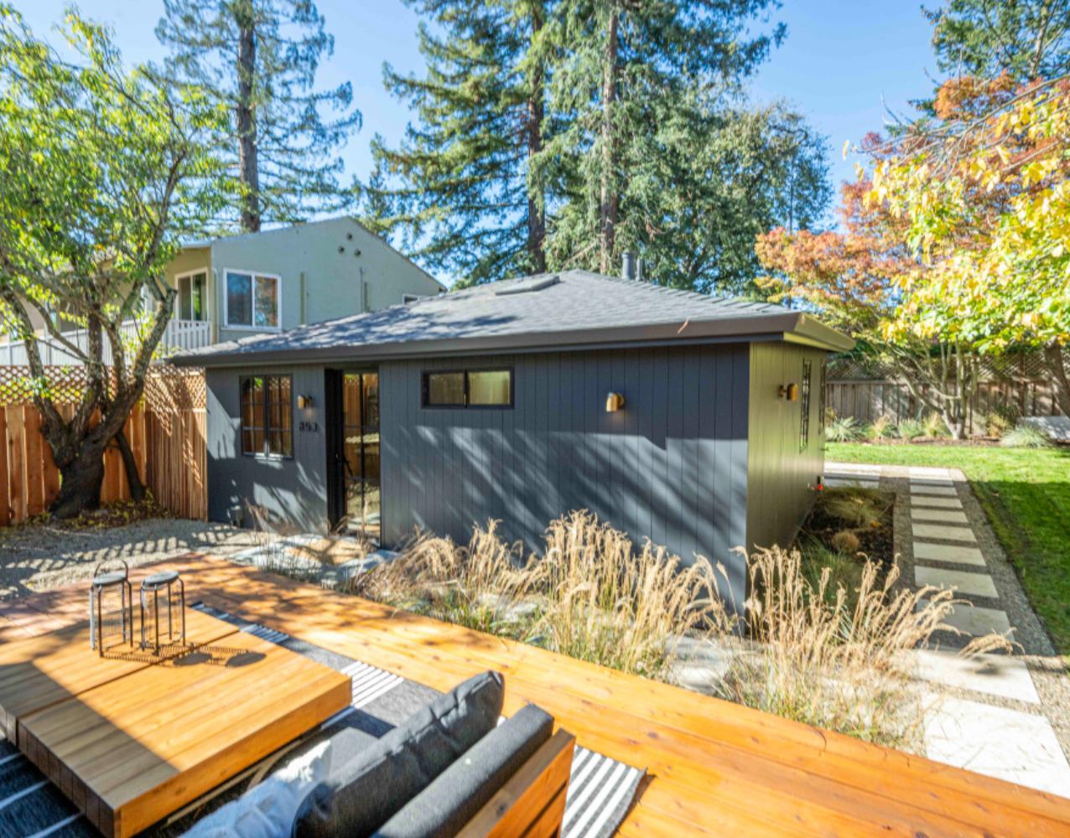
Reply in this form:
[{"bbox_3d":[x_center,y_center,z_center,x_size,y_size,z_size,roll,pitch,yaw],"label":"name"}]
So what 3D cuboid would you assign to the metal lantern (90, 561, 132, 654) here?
[{"bbox_3d":[-2.446,1.075,3.226,0.138,0.500,0.138,1,4,32],"label":"metal lantern"}]

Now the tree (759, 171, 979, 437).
[{"bbox_3d":[9.013,-2.867,14.300,6.100,6.800,5.800,1,4,32],"label":"tree"}]

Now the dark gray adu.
[{"bbox_3d":[0.293,-0.429,8.538,7.653,3.532,7.003,1,4,32],"label":"dark gray adu"}]

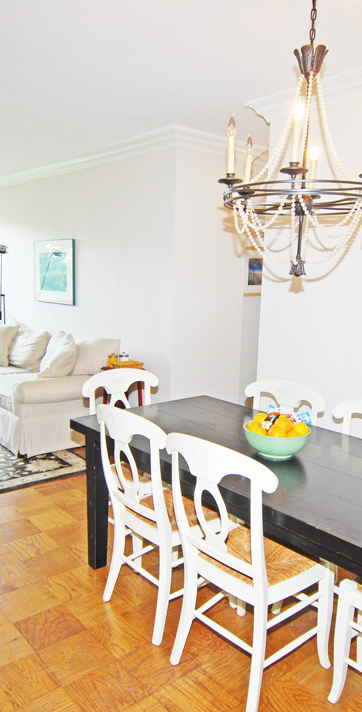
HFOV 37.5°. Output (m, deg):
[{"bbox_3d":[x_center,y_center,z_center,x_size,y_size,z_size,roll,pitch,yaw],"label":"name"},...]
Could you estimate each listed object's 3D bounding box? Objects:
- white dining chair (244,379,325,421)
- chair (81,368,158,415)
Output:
[{"bbox_3d":[0.347,0.610,2.706,0.520,0.945,0.505,-6,12,-40],"label":"white dining chair"},{"bbox_3d":[-0.191,0.561,2.914,0.505,0.945,0.520,-6,12,-40],"label":"chair"}]

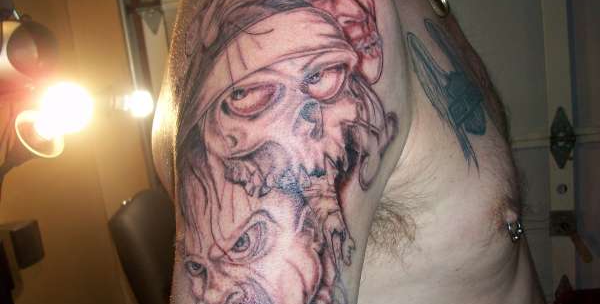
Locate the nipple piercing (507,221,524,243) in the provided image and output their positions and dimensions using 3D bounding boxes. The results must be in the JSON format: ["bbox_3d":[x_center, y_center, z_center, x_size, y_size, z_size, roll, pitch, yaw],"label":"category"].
[{"bbox_3d":[0.183,0.067,0.500,0.015,0.017,0.007,-14,12,-33],"label":"nipple piercing"}]

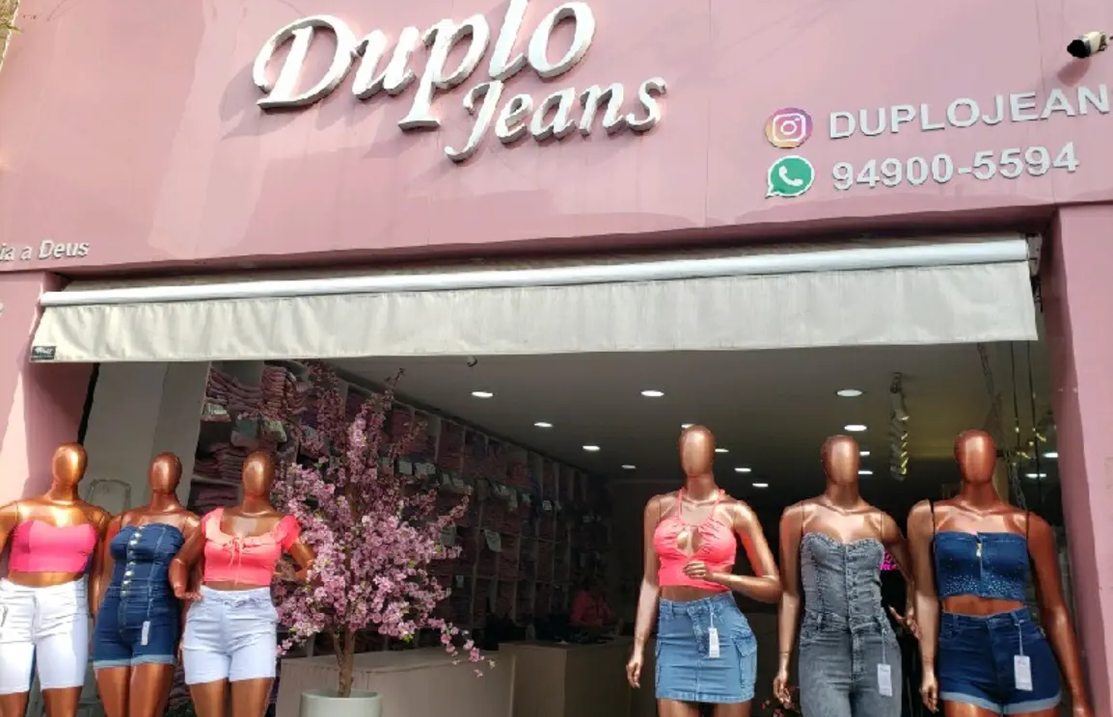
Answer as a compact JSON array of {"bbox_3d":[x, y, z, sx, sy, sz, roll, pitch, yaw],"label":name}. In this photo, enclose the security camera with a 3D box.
[{"bbox_3d":[2.018,-1.189,3.171,0.140,0.075,0.075,-22,-5,-18],"label":"security camera"}]

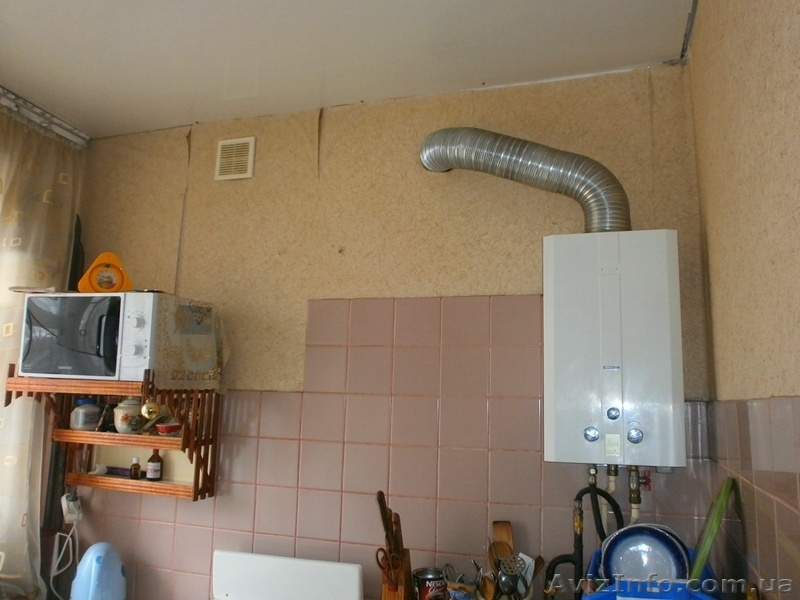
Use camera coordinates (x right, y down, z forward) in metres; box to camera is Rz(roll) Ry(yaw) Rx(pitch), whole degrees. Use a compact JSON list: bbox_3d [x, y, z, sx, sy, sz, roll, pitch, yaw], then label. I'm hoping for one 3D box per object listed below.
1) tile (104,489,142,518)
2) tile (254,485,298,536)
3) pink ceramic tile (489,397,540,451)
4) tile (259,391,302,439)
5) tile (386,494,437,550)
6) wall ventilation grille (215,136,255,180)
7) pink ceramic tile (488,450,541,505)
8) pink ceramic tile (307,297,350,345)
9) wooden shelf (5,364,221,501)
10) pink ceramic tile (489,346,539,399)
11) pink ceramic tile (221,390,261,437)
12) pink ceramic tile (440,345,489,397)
[{"bbox_3d":[-0.973,0.687,2.205,0.150,0.150,0.008,-1,-9,18],"label":"tile"},{"bbox_3d":[-0.396,0.679,2.012,0.150,0.150,0.008,-1,-8,17],"label":"tile"},{"bbox_3d":[0.336,0.364,1.825,0.150,0.150,0.010,-1,-9,18],"label":"pink ceramic tile"},{"bbox_3d":[-0.389,0.378,2.055,0.150,0.150,0.008,-1,-8,17],"label":"tile"},{"bbox_3d":[0.038,0.670,1.875,0.150,0.150,0.010,-1,-9,18],"label":"tile"},{"bbox_3d":[-0.596,-0.511,2.262,0.155,0.153,0.015,-1,-9,18],"label":"wall ventilation grille"},{"bbox_3d":[0.334,0.516,1.811,0.150,0.150,0.008,-1,-8,17],"label":"pink ceramic tile"},{"bbox_3d":[-0.235,0.075,2.053,0.150,0.150,0.008,-1,-8,17],"label":"pink ceramic tile"},{"bbox_3d":[-0.932,0.433,2.027,0.548,0.419,0.365,-1,-9,18],"label":"wooden shelf"},{"bbox_3d":[0.342,0.215,1.855,0.150,0.150,0.010,-1,-9,17],"label":"pink ceramic tile"},{"bbox_3d":[-0.534,0.381,2.098,0.150,0.150,0.010,-1,-9,17],"label":"pink ceramic tile"},{"bbox_3d":[0.197,0.217,1.899,0.150,0.150,0.010,-1,-9,17],"label":"pink ceramic tile"}]

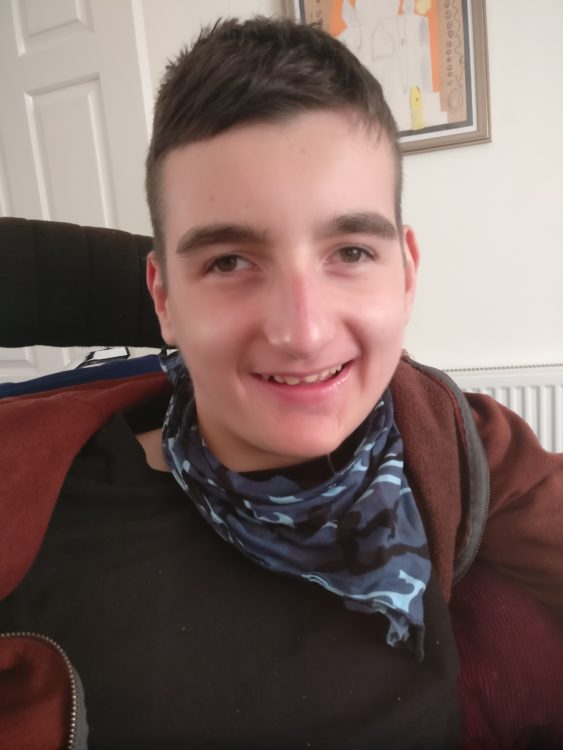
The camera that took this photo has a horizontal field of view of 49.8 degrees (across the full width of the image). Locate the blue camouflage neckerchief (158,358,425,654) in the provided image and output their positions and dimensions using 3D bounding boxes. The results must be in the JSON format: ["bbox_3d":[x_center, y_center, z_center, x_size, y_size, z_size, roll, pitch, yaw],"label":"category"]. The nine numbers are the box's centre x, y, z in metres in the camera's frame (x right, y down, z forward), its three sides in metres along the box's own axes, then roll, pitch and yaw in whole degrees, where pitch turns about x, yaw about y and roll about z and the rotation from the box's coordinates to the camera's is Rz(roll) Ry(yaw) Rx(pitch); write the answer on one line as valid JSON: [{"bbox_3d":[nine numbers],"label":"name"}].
[{"bbox_3d":[0.006,0.078,0.440,0.185,0.200,0.155,-6,9,-4],"label":"blue camouflage neckerchief"}]

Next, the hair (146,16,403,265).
[{"bbox_3d":[-0.007,-0.133,0.418,0.168,0.180,0.190,-6,7,-3],"label":"hair"}]

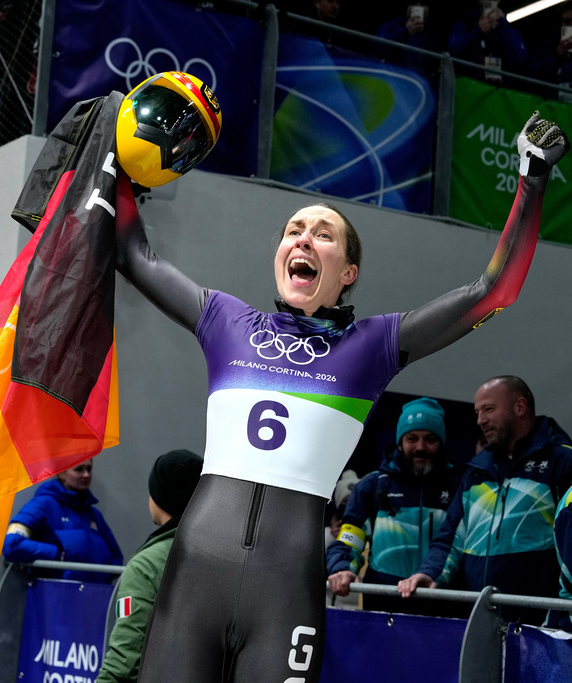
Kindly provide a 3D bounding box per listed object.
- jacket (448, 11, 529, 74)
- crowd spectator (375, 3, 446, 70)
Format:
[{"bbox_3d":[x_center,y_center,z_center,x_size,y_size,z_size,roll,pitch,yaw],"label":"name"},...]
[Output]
[{"bbox_3d":[1.247,-1.688,10.240,0.560,0.760,0.420,4,-10,4],"label":"jacket"},{"bbox_3d":[0.746,-1.327,10.375,0.540,1.720,0.420,5,-10,-4],"label":"crowd spectator"}]

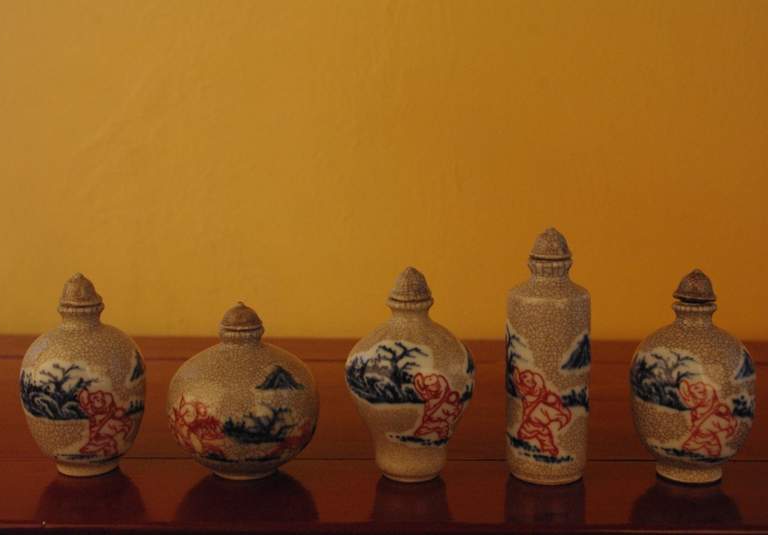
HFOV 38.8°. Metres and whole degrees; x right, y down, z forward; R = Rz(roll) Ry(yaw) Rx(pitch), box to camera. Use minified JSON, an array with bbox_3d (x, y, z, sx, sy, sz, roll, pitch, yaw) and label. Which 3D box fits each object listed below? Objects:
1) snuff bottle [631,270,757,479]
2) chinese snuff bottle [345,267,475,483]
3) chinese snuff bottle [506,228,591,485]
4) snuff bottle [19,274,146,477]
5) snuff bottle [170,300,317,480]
[{"bbox_3d":[0.113,0.038,0.399,0.044,0.076,0.044,2,9,16],"label":"snuff bottle"},{"bbox_3d":[0.010,0.038,0.402,0.048,0.078,0.048,0,8,1],"label":"chinese snuff bottle"},{"bbox_3d":[0.061,0.031,0.401,0.030,0.091,0.030,1,8,9],"label":"chinese snuff bottle"},{"bbox_3d":[-0.114,0.039,0.413,0.046,0.075,0.046,-3,9,-16],"label":"snuff bottle"},{"bbox_3d":[-0.052,0.045,0.408,0.057,0.064,0.057,-2,8,-7],"label":"snuff bottle"}]

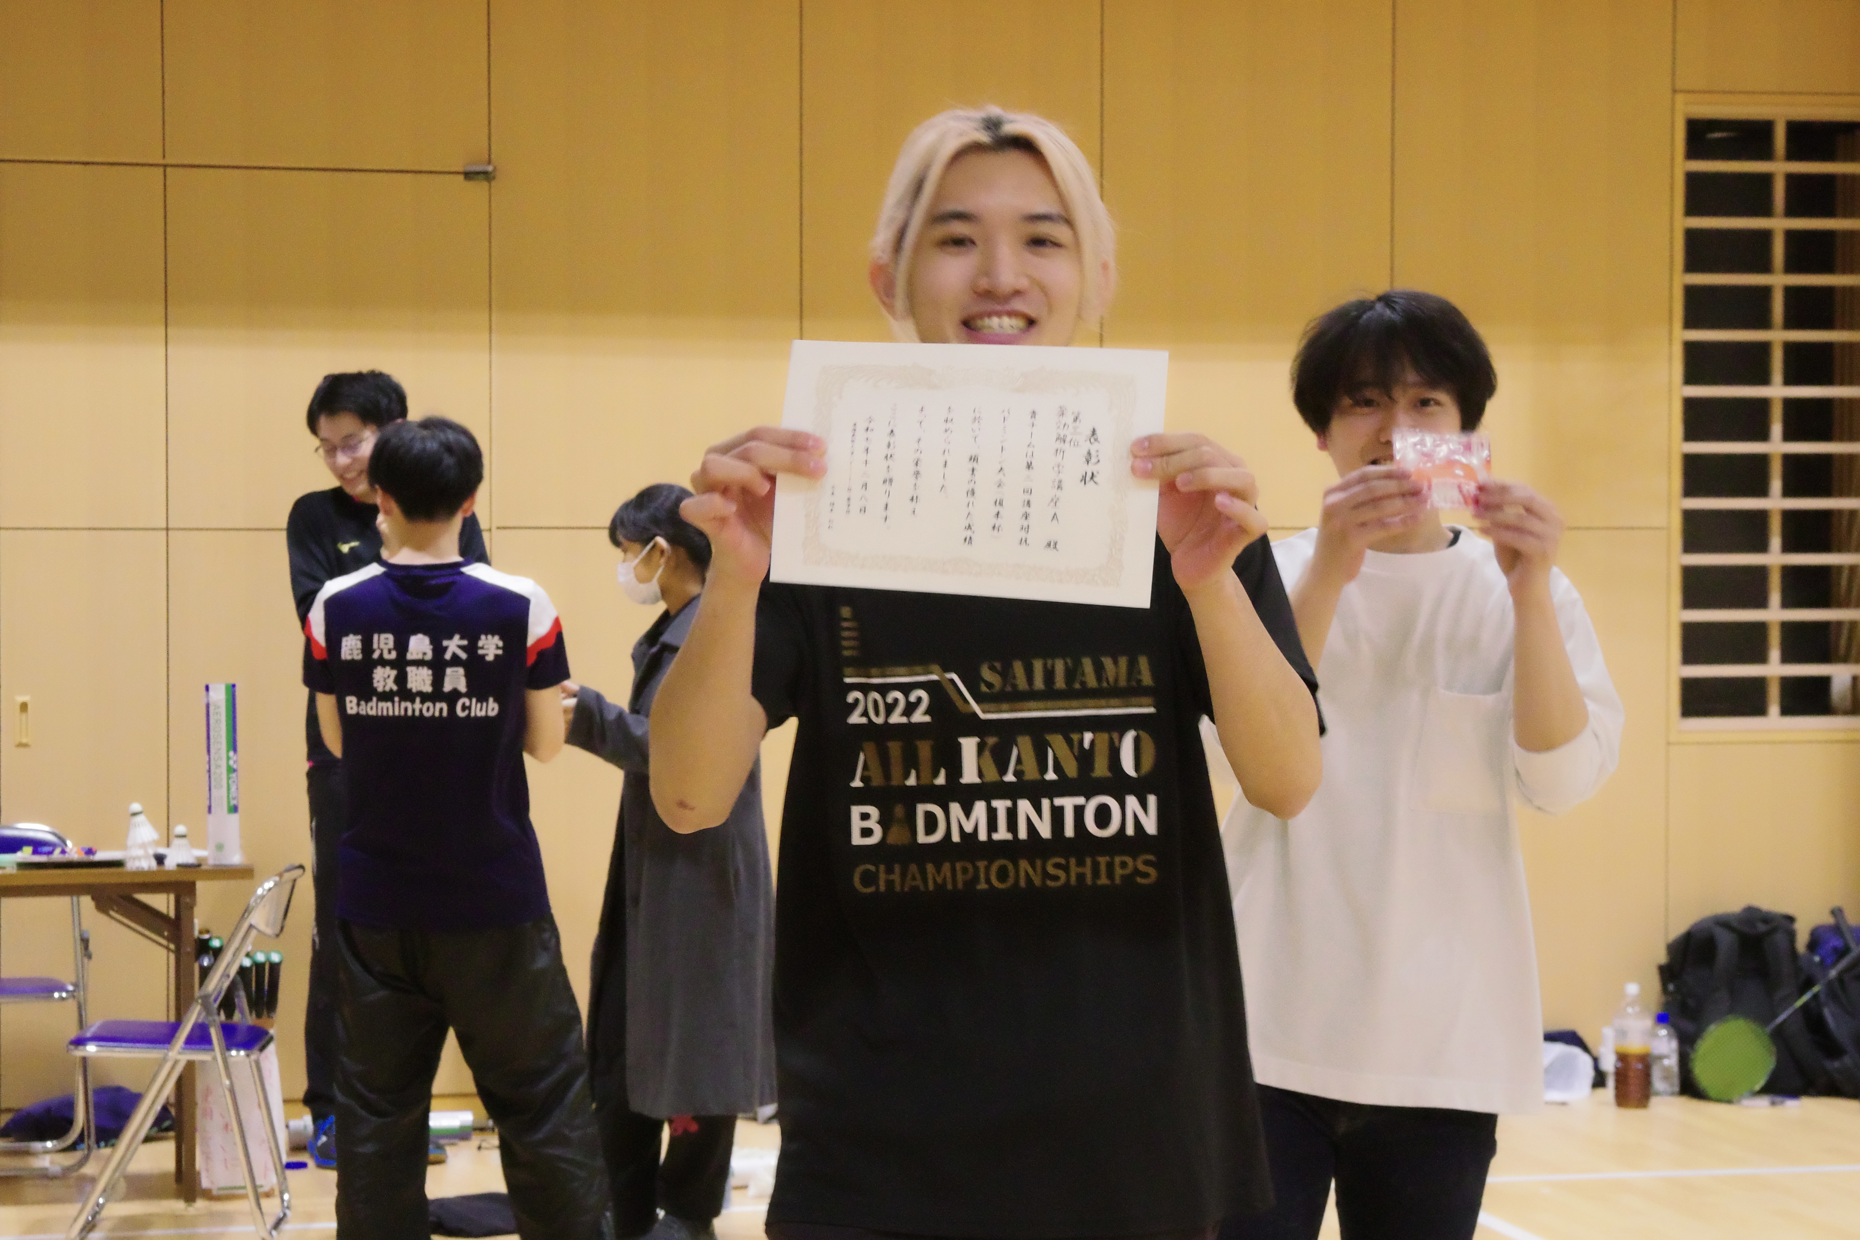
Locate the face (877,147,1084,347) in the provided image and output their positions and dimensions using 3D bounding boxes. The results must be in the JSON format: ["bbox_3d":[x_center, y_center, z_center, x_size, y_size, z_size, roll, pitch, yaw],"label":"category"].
[{"bbox_3d":[0.049,-0.285,3.200,0.160,0.195,0.140,0,2,-5],"label":"face"}]

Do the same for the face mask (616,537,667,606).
[{"bbox_3d":[-0.566,-0.096,7.800,0.090,0.120,0.135,-13,2,3],"label":"face mask"}]

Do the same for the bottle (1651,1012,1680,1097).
[{"bbox_3d":[1.830,1.080,9.900,0.068,0.208,0.068,0,2,0],"label":"bottle"}]

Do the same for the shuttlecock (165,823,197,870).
[{"bbox_3d":[-1.564,0.475,8.300,0.066,0.090,0.066,0,2,-13],"label":"shuttlecock"}]

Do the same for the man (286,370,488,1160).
[{"bbox_3d":[-1.212,0.328,8.880,0.450,1.755,0.340,0,2,4],"label":"man"}]

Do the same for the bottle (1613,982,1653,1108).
[{"bbox_3d":[1.715,1.038,9.710,0.091,0.307,0.091,0,2,0],"label":"bottle"}]

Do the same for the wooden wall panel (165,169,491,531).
[{"bbox_3d":[-1.411,-0.633,9.340,0.757,0.845,0.030,0,2,-13],"label":"wooden wall panel"}]

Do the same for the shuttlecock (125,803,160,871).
[{"bbox_3d":[-1.643,0.453,8.300,0.070,0.138,0.070,0,2,-13],"label":"shuttlecock"}]

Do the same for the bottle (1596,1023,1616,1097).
[{"bbox_3d":[1.701,1.099,9.960,0.062,0.172,0.062,0,2,-13],"label":"bottle"}]

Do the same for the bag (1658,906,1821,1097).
[{"bbox_3d":[2.023,0.960,9.970,0.340,0.465,0.240,0,2,-17],"label":"bag"}]

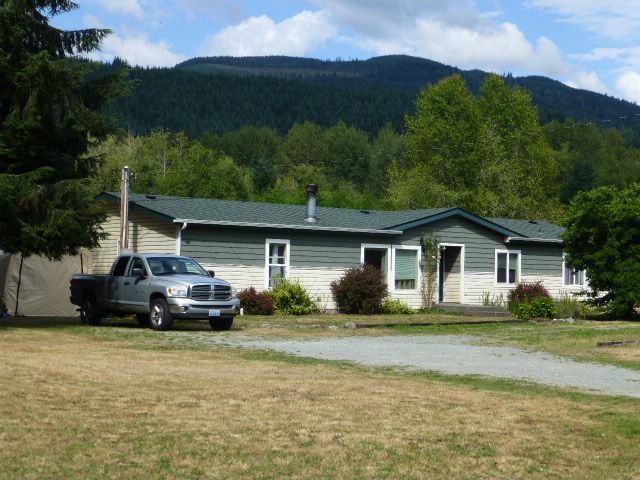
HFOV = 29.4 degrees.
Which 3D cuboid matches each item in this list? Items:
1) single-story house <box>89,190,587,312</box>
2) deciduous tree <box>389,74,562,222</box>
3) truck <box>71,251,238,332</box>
[{"bbox_3d":[1.203,0.691,47.036,21.090,4.030,9.440,3,-3,-37],"label":"single-story house"},{"bbox_3d":[9.430,-3.175,74.000,10.500,13.600,9.800,1,-2,0],"label":"deciduous tree"},{"bbox_3d":[-4.284,1.291,31.361,2.030,1.920,5.780,3,-2,-38],"label":"truck"}]

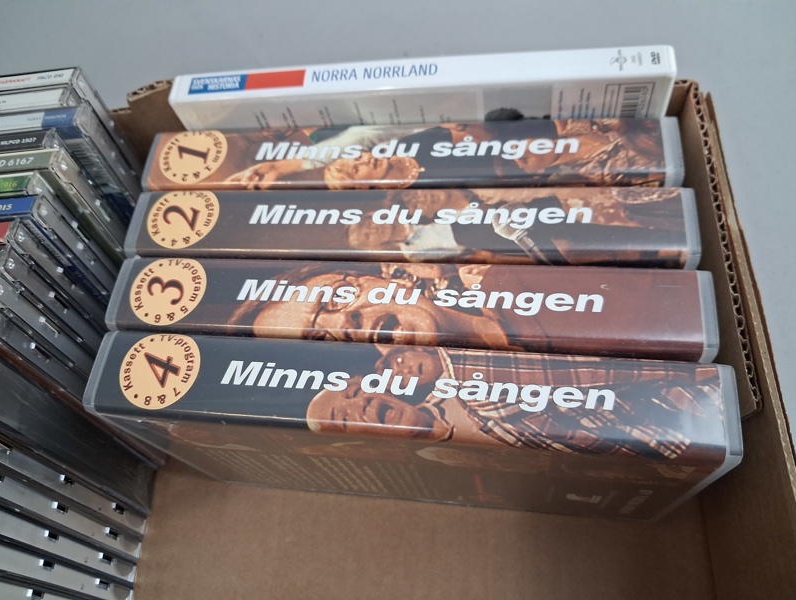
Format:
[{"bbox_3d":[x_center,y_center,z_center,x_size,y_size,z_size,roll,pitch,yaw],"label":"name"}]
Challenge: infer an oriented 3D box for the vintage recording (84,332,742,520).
[{"bbox_3d":[0.005,0.055,0.248,0.204,0.123,0.028,2,63,12],"label":"vintage recording"}]

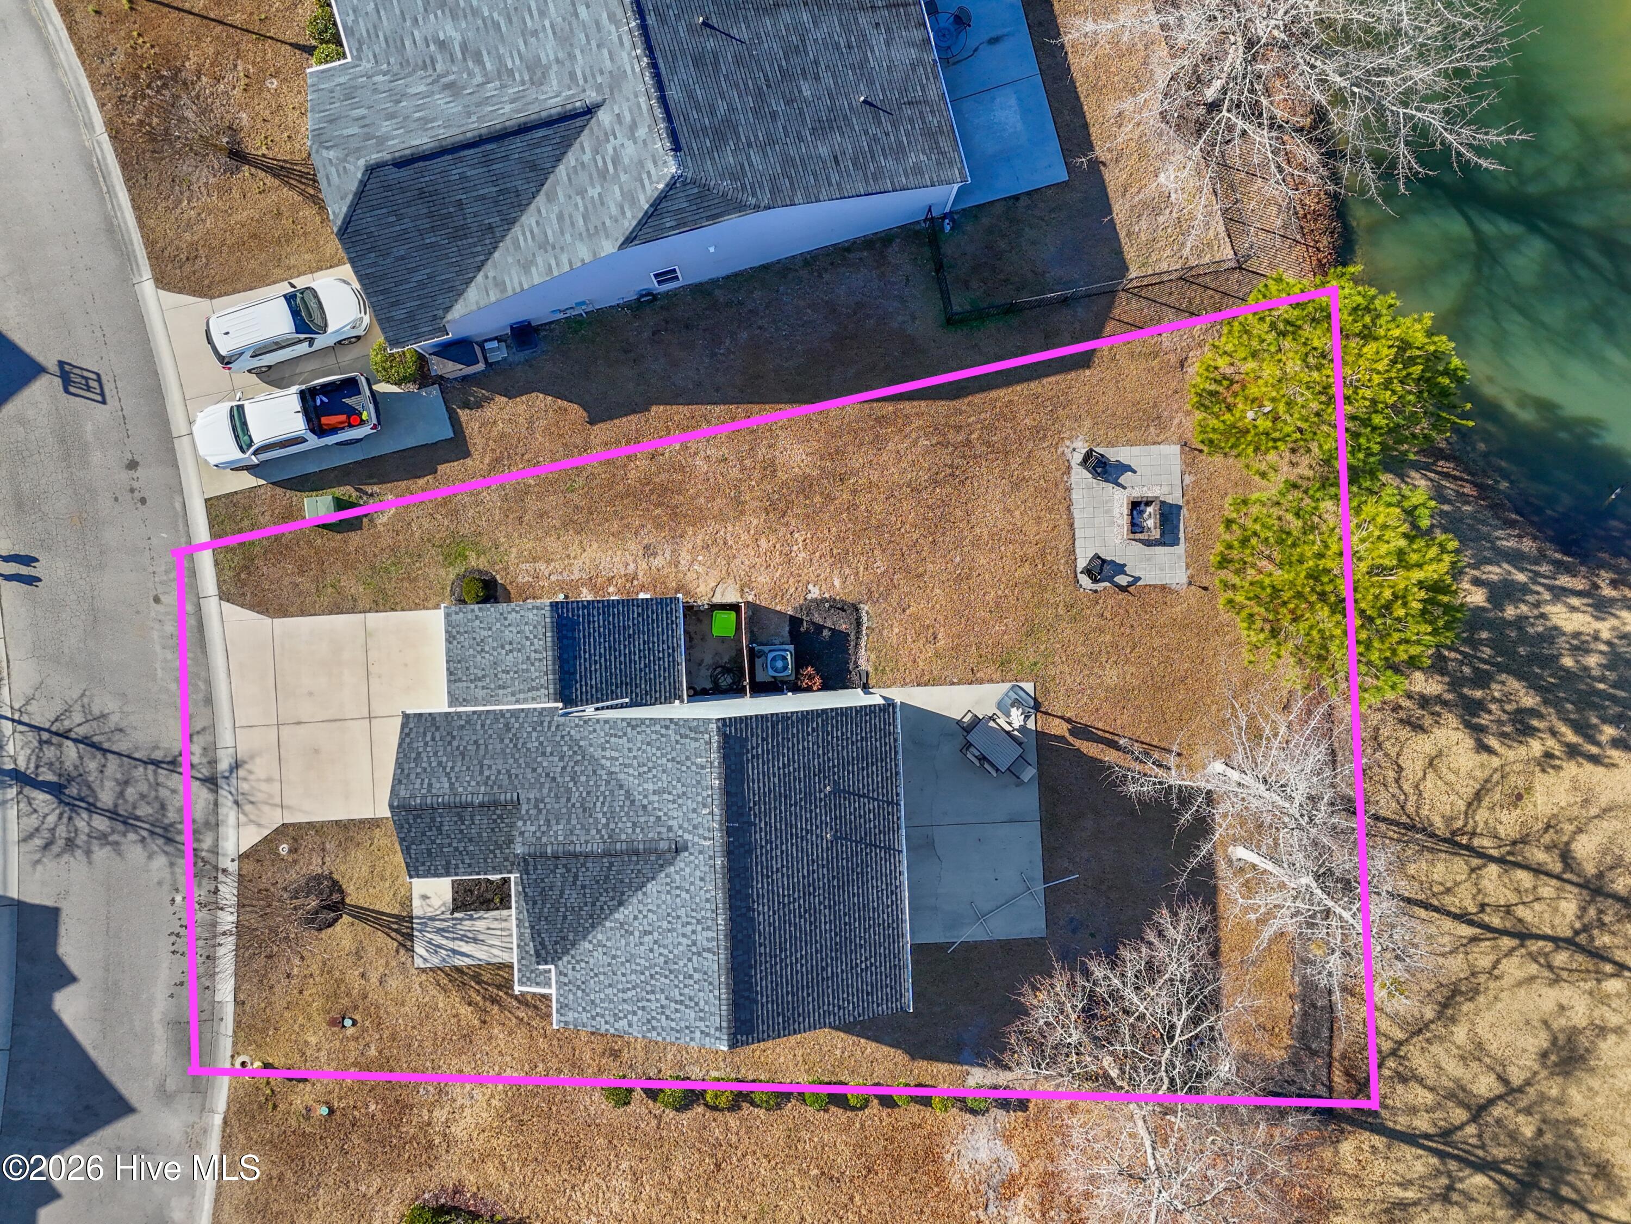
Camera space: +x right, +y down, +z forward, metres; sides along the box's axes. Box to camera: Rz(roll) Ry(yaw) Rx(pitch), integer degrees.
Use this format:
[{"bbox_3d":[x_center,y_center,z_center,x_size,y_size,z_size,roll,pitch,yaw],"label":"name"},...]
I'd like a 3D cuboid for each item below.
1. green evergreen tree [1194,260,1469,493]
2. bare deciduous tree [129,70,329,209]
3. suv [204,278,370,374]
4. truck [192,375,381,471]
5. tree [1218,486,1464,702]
[{"bbox_3d":[14.208,-6.578,31.163,5.900,7.000,5.700,0,91,0],"label":"green evergreen tree"},{"bbox_3d":[-17.706,-13.751,32.632,3.600,3.300,3.600,0,91,0],"label":"bare deciduous tree"},{"bbox_3d":[-15.493,-8.506,33.301,4.720,1.700,1.870,-18,91,0],"label":"suv"},{"bbox_3d":[-15.578,-5.698,33.295,5.430,1.780,1.900,-14,91,0],"label":"truck"},{"bbox_3d":[14.708,-0.526,31.238,5.800,7.000,6.000,0,91,0],"label":"tree"}]

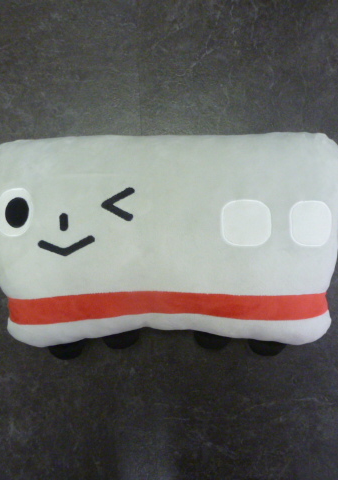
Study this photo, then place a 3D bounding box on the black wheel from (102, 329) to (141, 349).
[{"bbox_3d":[-0.058,0.121,0.550,0.046,0.024,0.030,-1,88,0],"label":"black wheel"}]

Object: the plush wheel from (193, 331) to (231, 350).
[{"bbox_3d":[0.054,0.122,0.550,0.046,0.024,0.030,-1,88,0],"label":"plush wheel"}]

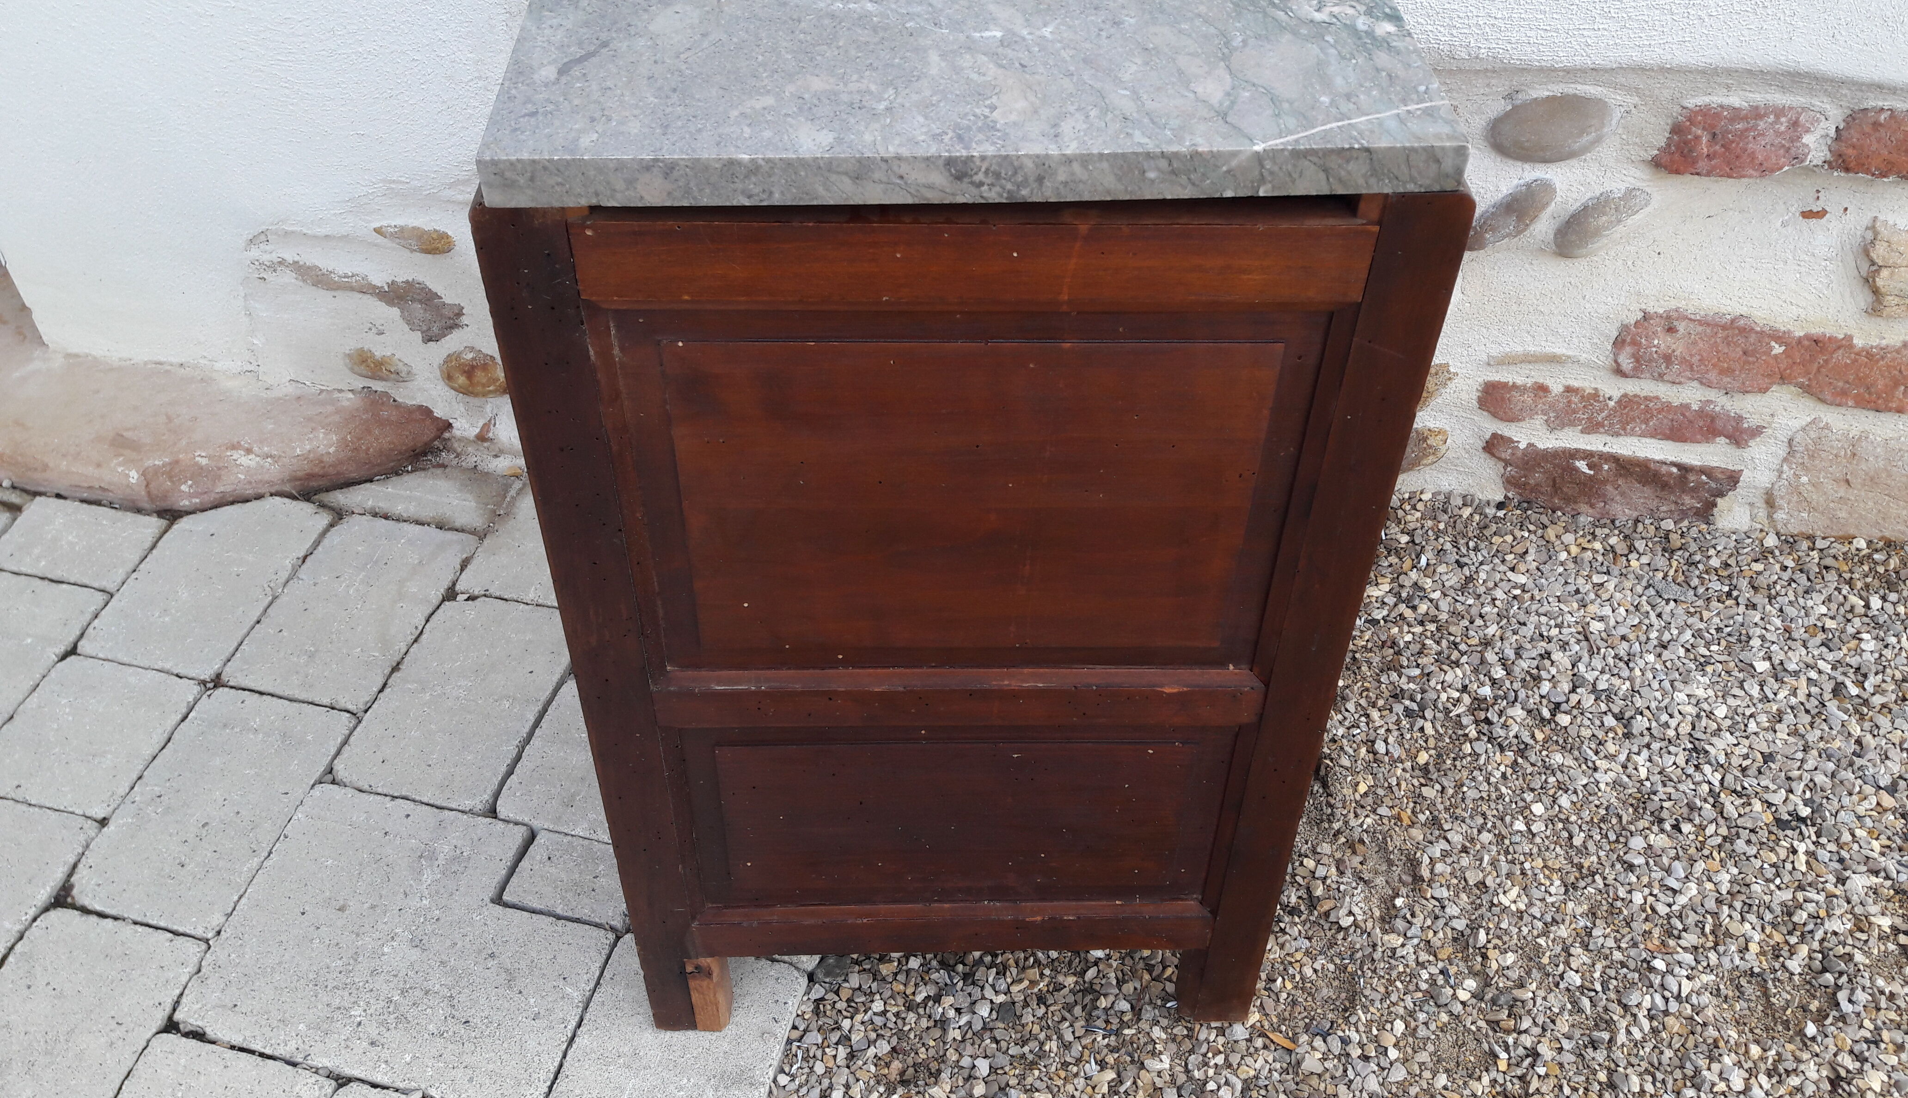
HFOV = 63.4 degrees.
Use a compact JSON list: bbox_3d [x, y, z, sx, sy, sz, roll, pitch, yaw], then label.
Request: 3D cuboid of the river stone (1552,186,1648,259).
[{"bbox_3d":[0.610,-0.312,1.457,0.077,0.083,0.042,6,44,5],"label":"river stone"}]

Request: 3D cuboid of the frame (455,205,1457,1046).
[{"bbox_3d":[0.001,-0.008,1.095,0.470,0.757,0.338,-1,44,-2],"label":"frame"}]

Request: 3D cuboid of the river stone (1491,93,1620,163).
[{"bbox_3d":[0.543,-0.386,1.401,0.111,0.071,0.052,6,44,5],"label":"river stone"}]

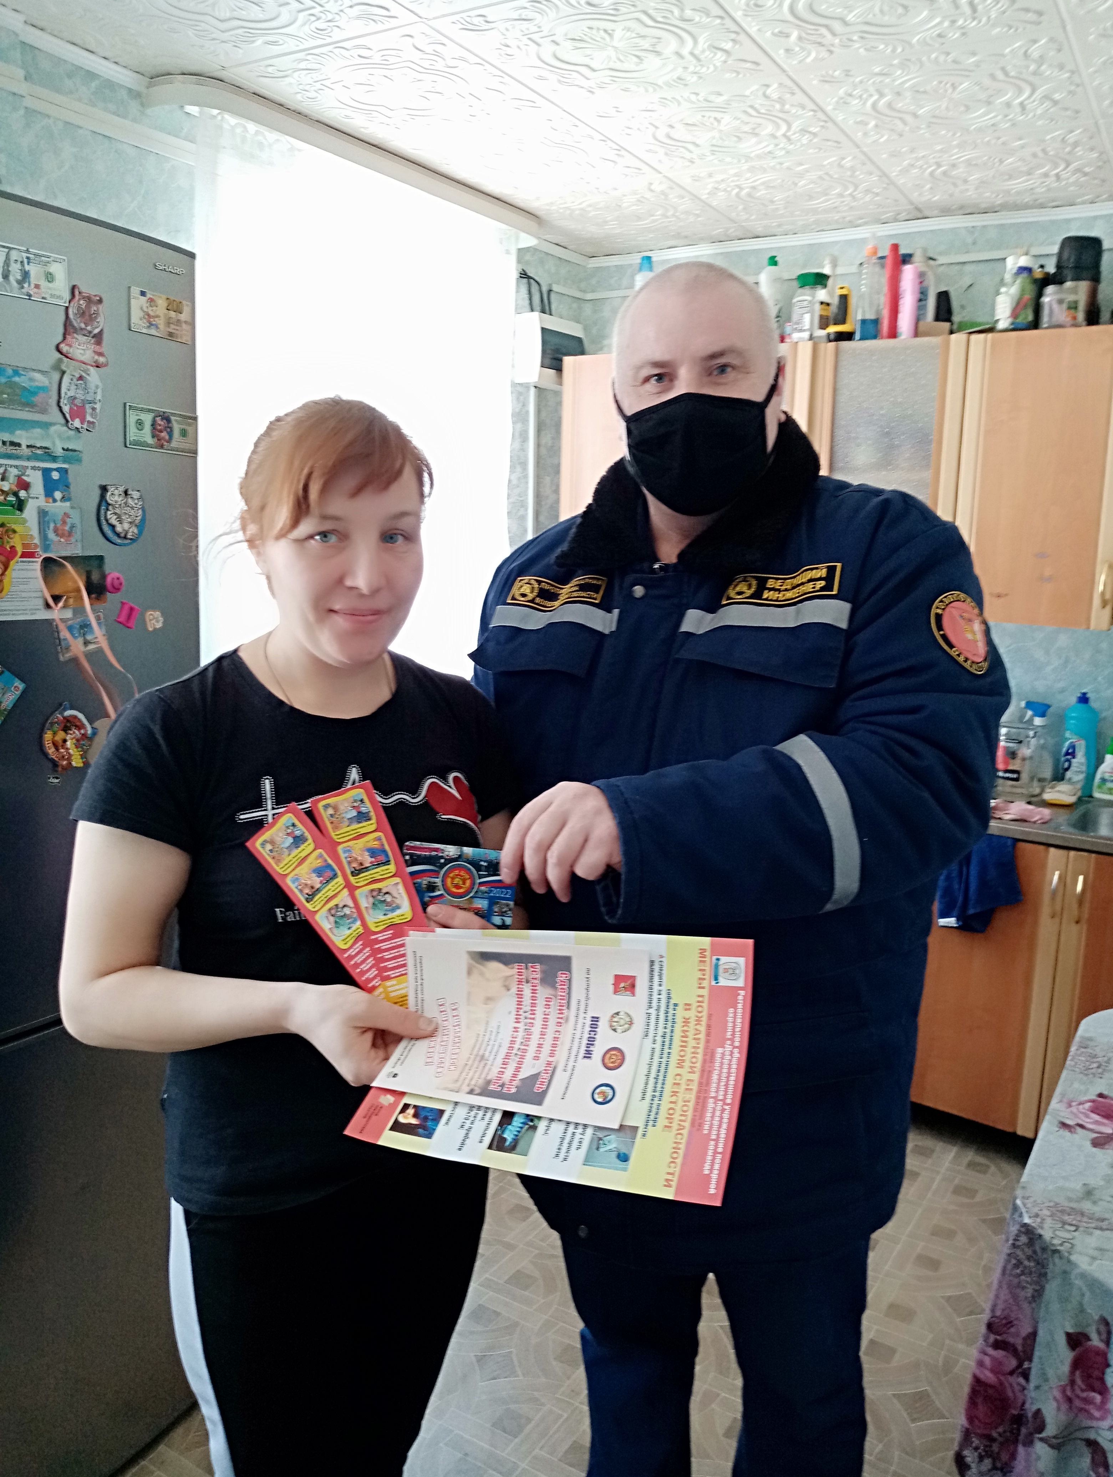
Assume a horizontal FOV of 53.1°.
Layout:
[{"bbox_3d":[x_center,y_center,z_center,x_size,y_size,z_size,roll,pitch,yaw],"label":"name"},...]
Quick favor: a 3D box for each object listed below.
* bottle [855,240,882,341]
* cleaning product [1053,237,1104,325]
[{"bbox_3d":[0.848,-1.204,3.003,0.066,0.264,0.066,6,11,19],"label":"bottle"},{"bbox_3d":[1.357,-1.169,2.910,0.120,0.262,0.120,8,13,30],"label":"cleaning product"}]

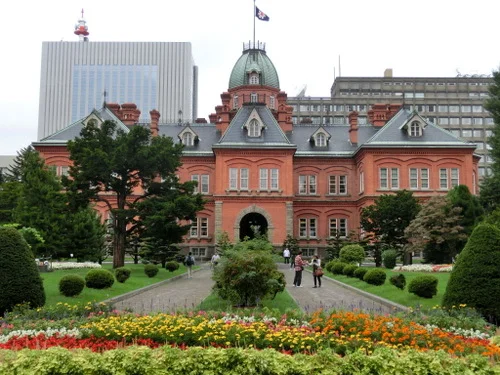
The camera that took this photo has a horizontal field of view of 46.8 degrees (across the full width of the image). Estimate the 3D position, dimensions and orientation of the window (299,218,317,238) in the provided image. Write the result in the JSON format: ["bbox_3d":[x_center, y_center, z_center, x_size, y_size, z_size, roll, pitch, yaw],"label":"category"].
[{"bbox_3d":[7.732,5.420,77.164,2.377,2.560,0.300,0,-6,0],"label":"window"}]

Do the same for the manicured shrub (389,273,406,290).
[{"bbox_3d":[6.350,4.047,24.798,0.750,0.720,0.750,0,-6,0],"label":"manicured shrub"}]

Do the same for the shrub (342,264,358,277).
[{"bbox_3d":[5.899,4.925,33.917,0.880,0.686,0.880,0,-6,0],"label":"shrub"}]

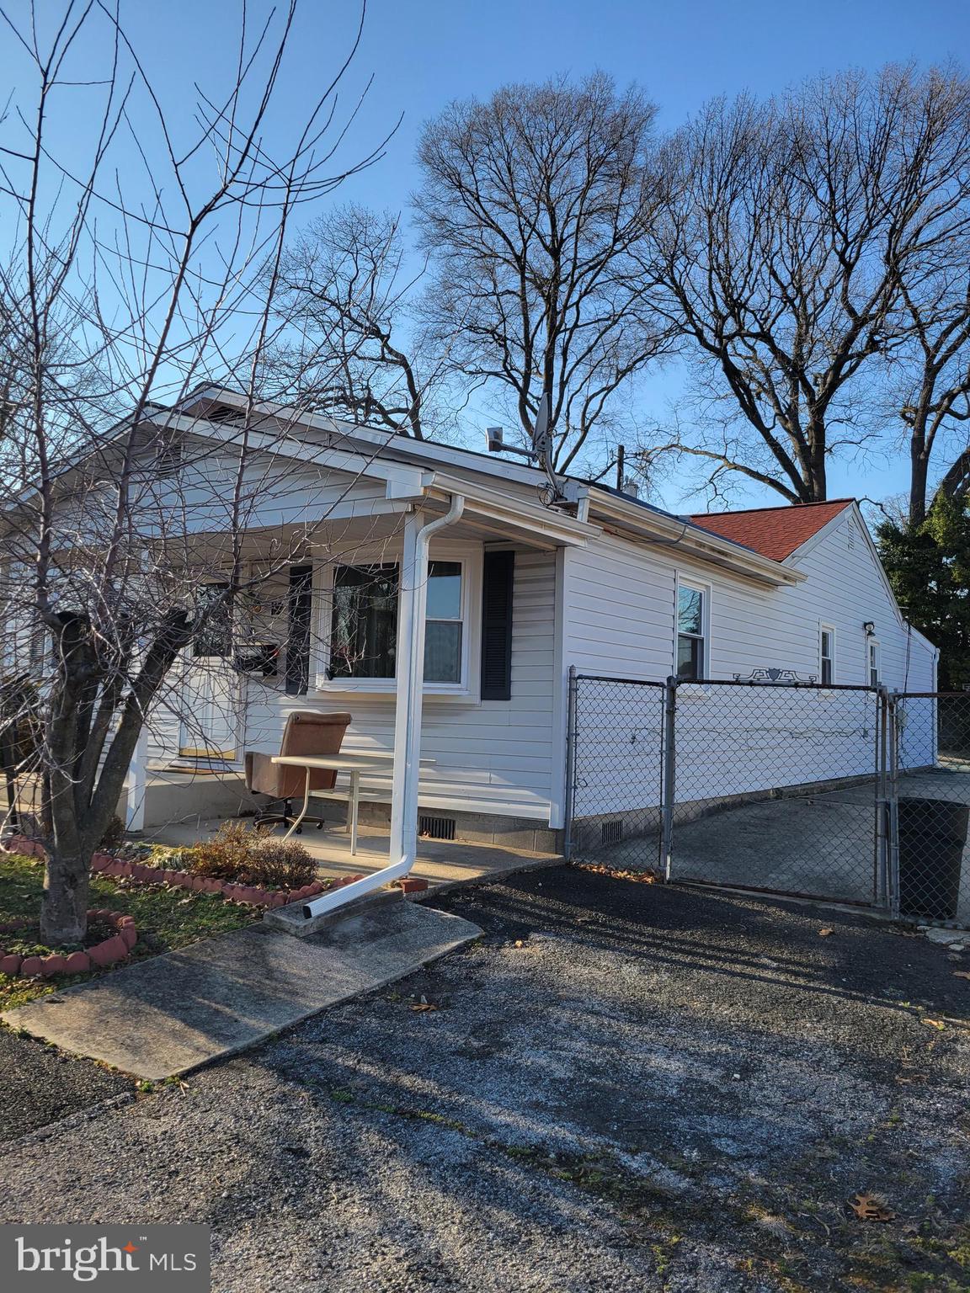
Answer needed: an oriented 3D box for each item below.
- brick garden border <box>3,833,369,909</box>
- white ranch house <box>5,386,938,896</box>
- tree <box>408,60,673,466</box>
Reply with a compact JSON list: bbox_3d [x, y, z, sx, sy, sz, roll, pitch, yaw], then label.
[{"bbox_3d":[-2.189,1.596,7.272,3.120,0.140,1.250,-1,-5,35],"label":"brick garden border"},{"bbox_3d":[0.878,-0.071,15.854,9.600,4.700,17.100,-1,-5,35],"label":"white ranch house"},{"bbox_3d":[1.637,-8.047,32.241,8.485,22.925,8.485,2,-4,0],"label":"tree"}]

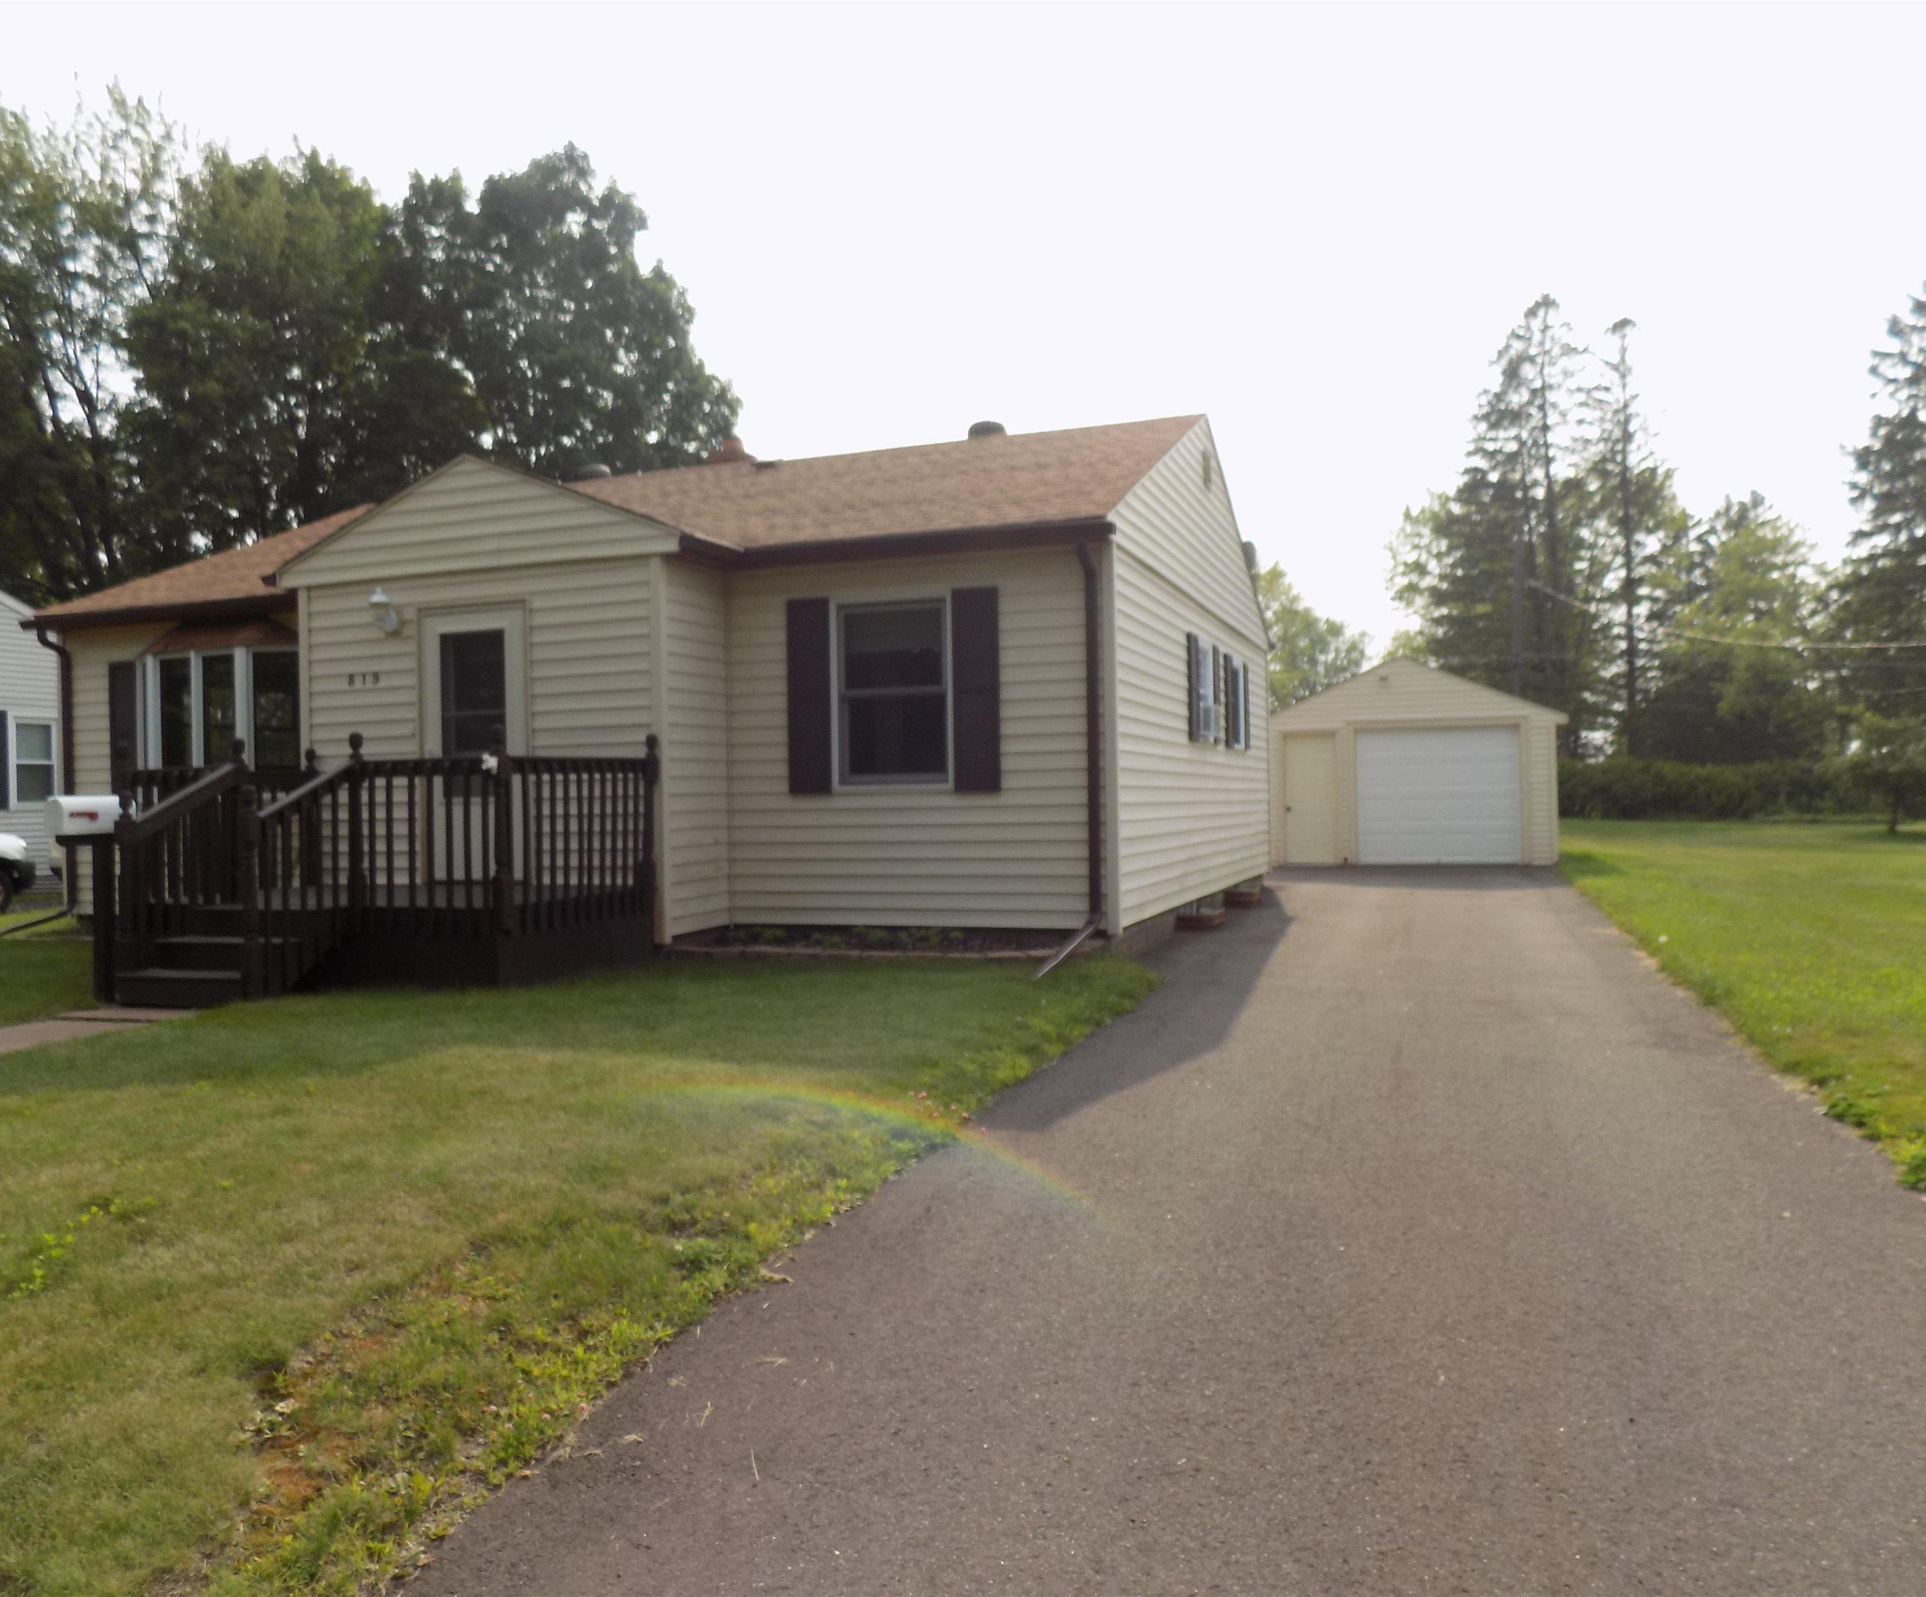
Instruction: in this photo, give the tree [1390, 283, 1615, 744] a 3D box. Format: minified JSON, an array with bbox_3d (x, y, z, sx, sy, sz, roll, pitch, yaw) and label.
[{"bbox_3d":[21.501,-9.521,55.983,8.400,20.797,8.400,-1,0,19],"label":"tree"}]

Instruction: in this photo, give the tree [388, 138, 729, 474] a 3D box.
[{"bbox_3d":[-10.458,-7.807,36.984,9.600,18.539,9.600,-1,0,19],"label":"tree"}]

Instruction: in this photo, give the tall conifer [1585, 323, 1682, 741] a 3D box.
[{"bbox_3d":[26.627,-9.110,55.983,4.600,19.776,4.600,-1,0,19],"label":"tall conifer"}]

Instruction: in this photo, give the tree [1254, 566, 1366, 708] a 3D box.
[{"bbox_3d":[14.110,-4.478,59.991,7.600,11.011,7.600,-1,0,19],"label":"tree"}]

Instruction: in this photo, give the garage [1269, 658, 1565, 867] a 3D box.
[{"bbox_3d":[7.980,-0.592,25.230,4.750,3.250,6.800,-1,0,19],"label":"garage"}]

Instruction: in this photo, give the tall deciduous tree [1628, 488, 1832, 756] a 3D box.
[{"bbox_3d":[29.484,-5.434,53.990,7.600,12.309,7.600,-1,0,19],"label":"tall deciduous tree"}]

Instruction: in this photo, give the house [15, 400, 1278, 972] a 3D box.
[{"bbox_3d":[-2.696,-1.214,14.676,10.400,4.750,10.100,-1,0,19],"label":"house"}]

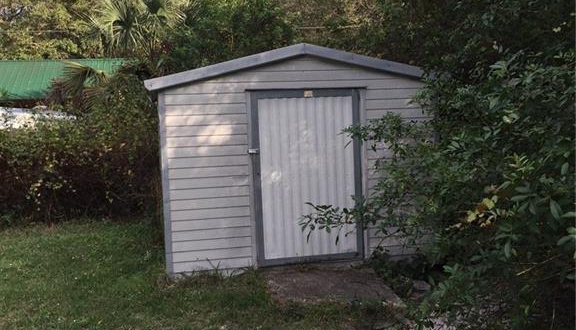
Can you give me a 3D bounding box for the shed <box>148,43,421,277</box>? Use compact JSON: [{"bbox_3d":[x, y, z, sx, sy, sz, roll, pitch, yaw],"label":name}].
[{"bbox_3d":[-0.052,-0.178,8.424,3.380,2.403,2.900,-3,3,-11],"label":"shed"}]

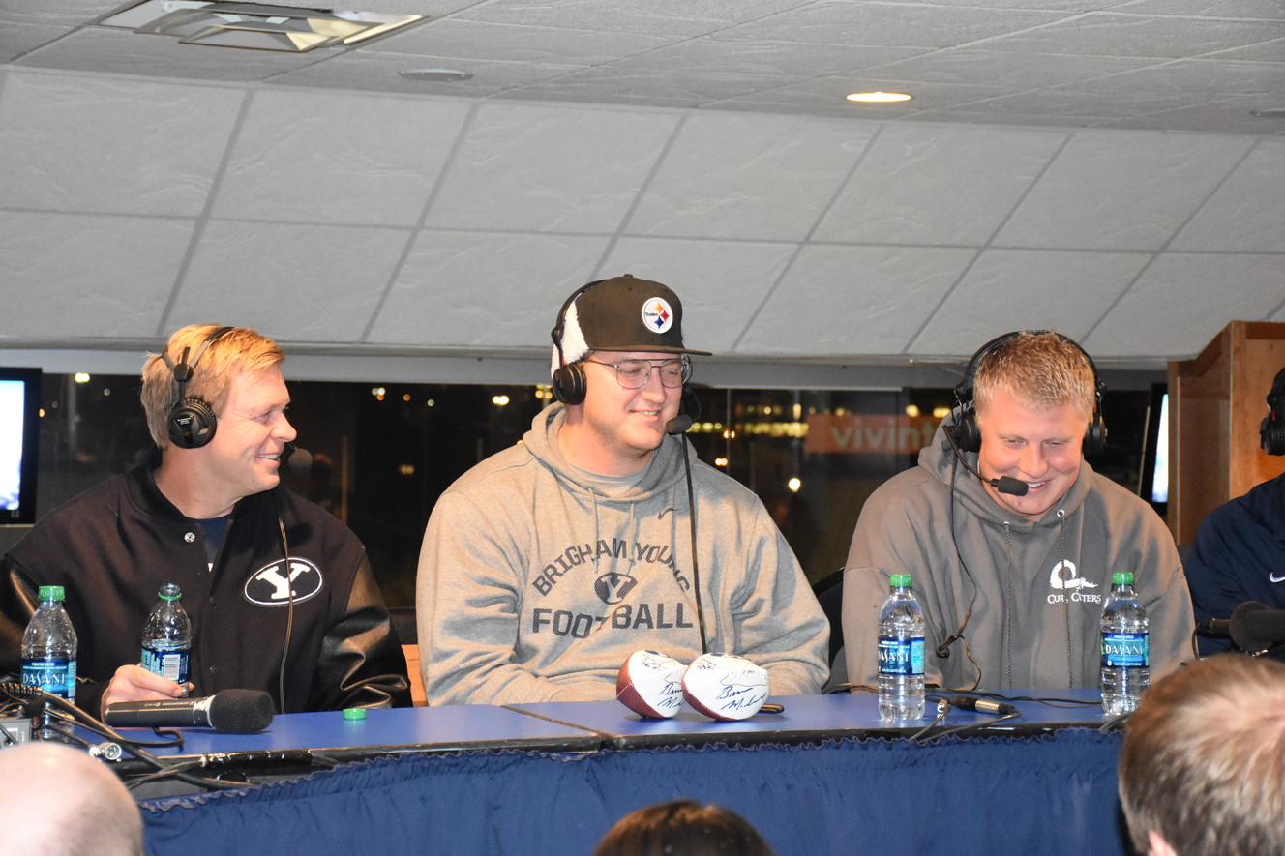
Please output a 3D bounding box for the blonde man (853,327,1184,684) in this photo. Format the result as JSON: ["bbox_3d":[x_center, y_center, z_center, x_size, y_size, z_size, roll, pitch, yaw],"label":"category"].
[{"bbox_3d":[0.605,0.500,4.310,0.550,1.310,0.760,0,-1,-7],"label":"blonde man"}]

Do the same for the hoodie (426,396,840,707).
[{"bbox_3d":[-0.031,0.305,4.400,0.640,0.690,0.440,0,-1,-2],"label":"hoodie"}]

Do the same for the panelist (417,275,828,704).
[{"bbox_3d":[-0.030,0.456,4.240,0.640,1.390,0.760,0,-1,-2],"label":"panelist"}]

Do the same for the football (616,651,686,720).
[{"bbox_3d":[0.012,0.362,3.925,0.098,0.097,0.155,-1,-1,21],"label":"football"}]

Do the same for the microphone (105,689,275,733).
[{"bbox_3d":[-0.600,0.373,3.690,0.243,0.058,0.058,-1,-1,27],"label":"microphone"}]

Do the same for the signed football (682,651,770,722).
[{"bbox_3d":[0.116,0.362,3.880,0.155,0.097,0.098,0,-1,-42],"label":"signed football"}]

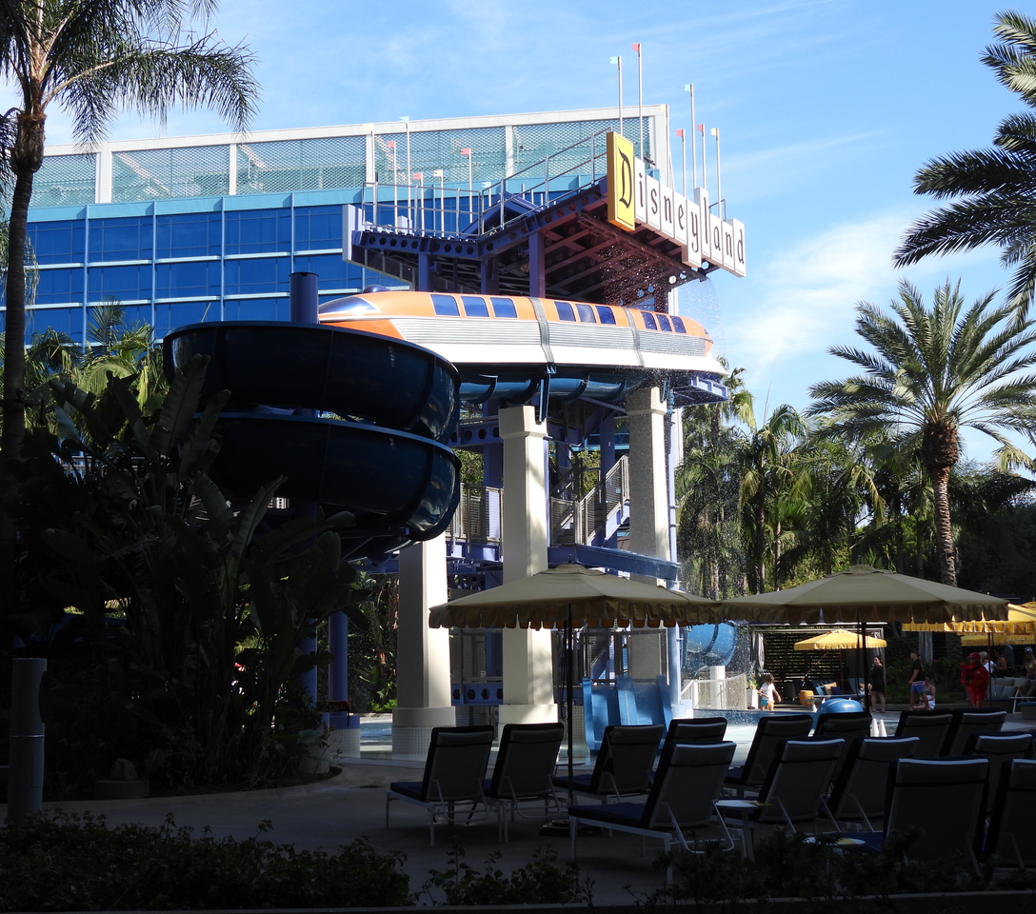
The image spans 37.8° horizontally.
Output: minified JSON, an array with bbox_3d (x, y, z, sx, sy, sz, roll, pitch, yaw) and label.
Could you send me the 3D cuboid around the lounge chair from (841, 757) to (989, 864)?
[{"bbox_3d":[2.508,2.412,9.716,0.683,1.051,1.612,0,-8,-3],"label":"lounge chair"}]

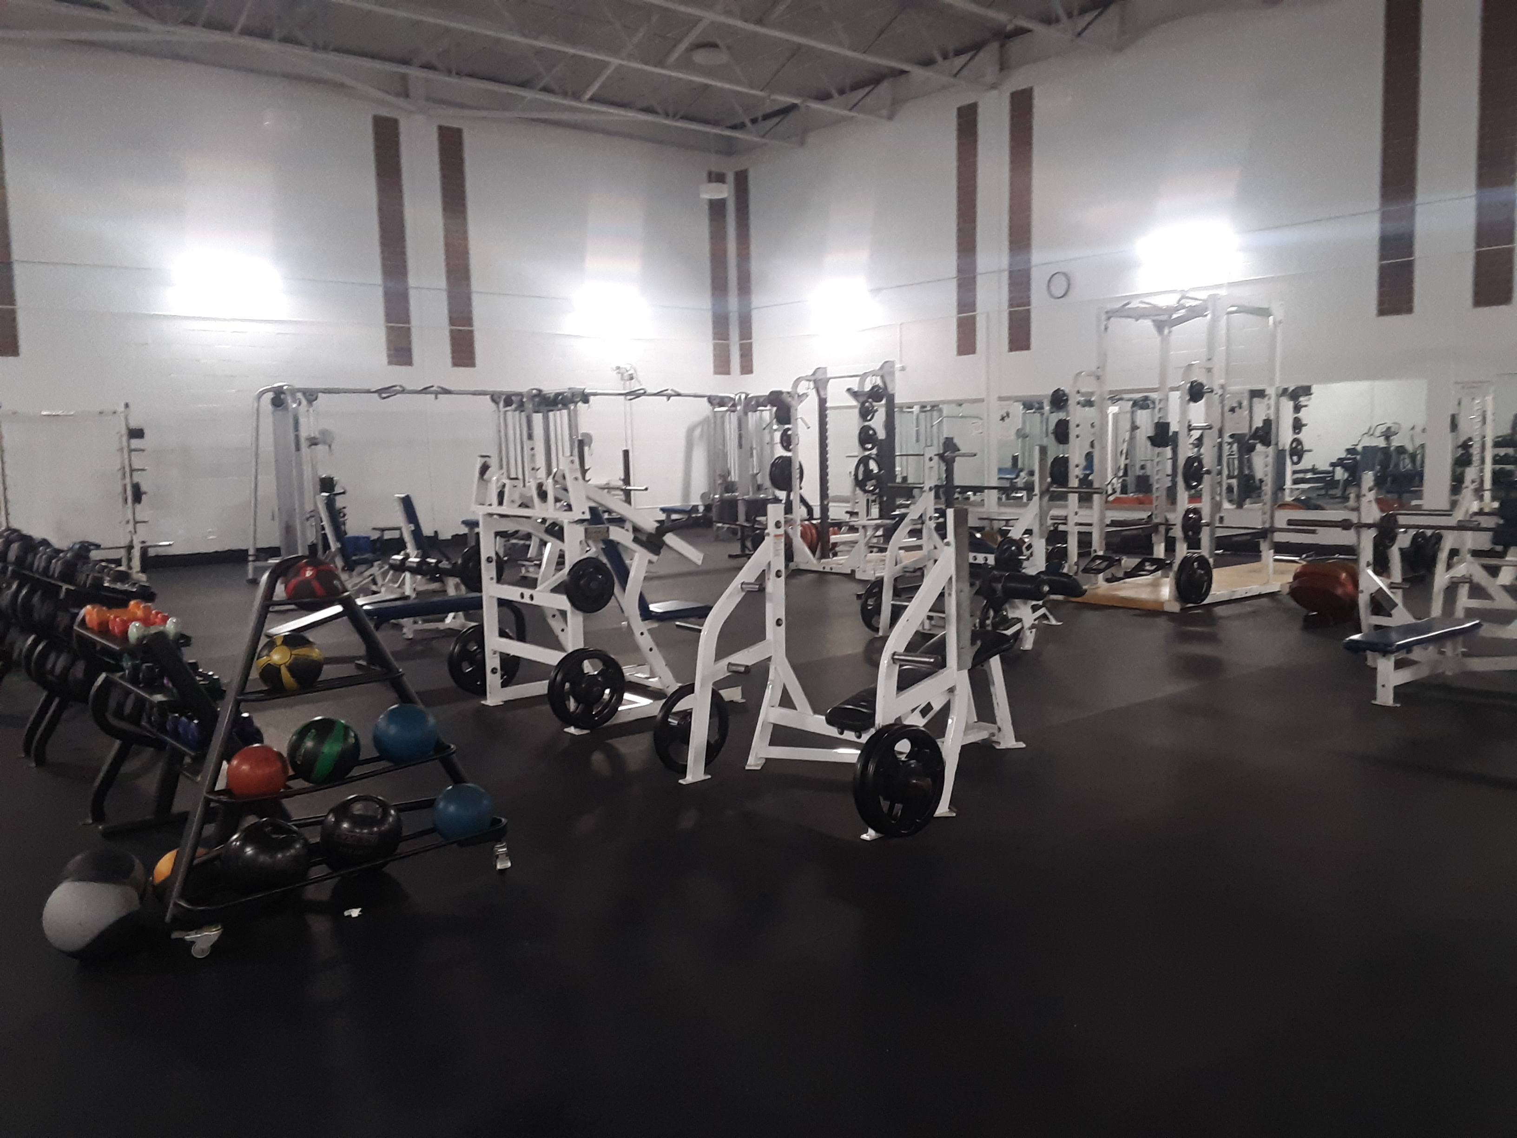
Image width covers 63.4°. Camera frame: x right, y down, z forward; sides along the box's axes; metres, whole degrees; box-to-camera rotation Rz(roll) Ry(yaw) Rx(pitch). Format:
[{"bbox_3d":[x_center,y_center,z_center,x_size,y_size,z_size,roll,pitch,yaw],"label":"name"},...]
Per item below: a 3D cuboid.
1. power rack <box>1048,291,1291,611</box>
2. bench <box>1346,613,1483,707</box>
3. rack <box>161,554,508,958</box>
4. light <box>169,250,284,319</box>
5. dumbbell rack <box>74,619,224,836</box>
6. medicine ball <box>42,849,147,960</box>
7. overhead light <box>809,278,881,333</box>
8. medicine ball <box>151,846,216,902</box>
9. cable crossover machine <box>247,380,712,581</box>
[{"bbox_3d":[3.857,-1.084,11.411,1.750,2.710,1.650,-6,8,-41],"label":"power rack"},{"bbox_3d":[3.776,0.531,7.076,1.220,0.375,0.320,-6,8,-41],"label":"bench"},{"bbox_3d":[-1.460,0.536,4.165,1.200,1.210,0.500,-6,8,-41],"label":"rack"},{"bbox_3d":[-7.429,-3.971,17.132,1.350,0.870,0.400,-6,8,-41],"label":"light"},{"bbox_3d":[-2.722,0.626,5.478,0.600,0.830,0.880,-6,8,-41],"label":"dumbbell rack"},{"bbox_3d":[-2.067,1.038,3.823,0.315,0.315,0.315,-6,8,-41],"label":"medicine ball"},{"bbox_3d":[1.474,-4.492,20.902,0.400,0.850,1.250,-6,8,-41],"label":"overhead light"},{"bbox_3d":[-1.886,1.044,4.087,0.235,0.235,0.235,-1,6,0],"label":"medicine ball"},{"bbox_3d":[-3.383,-1.310,17.083,7.150,2.400,1.100,-6,8,-41],"label":"cable crossover machine"}]

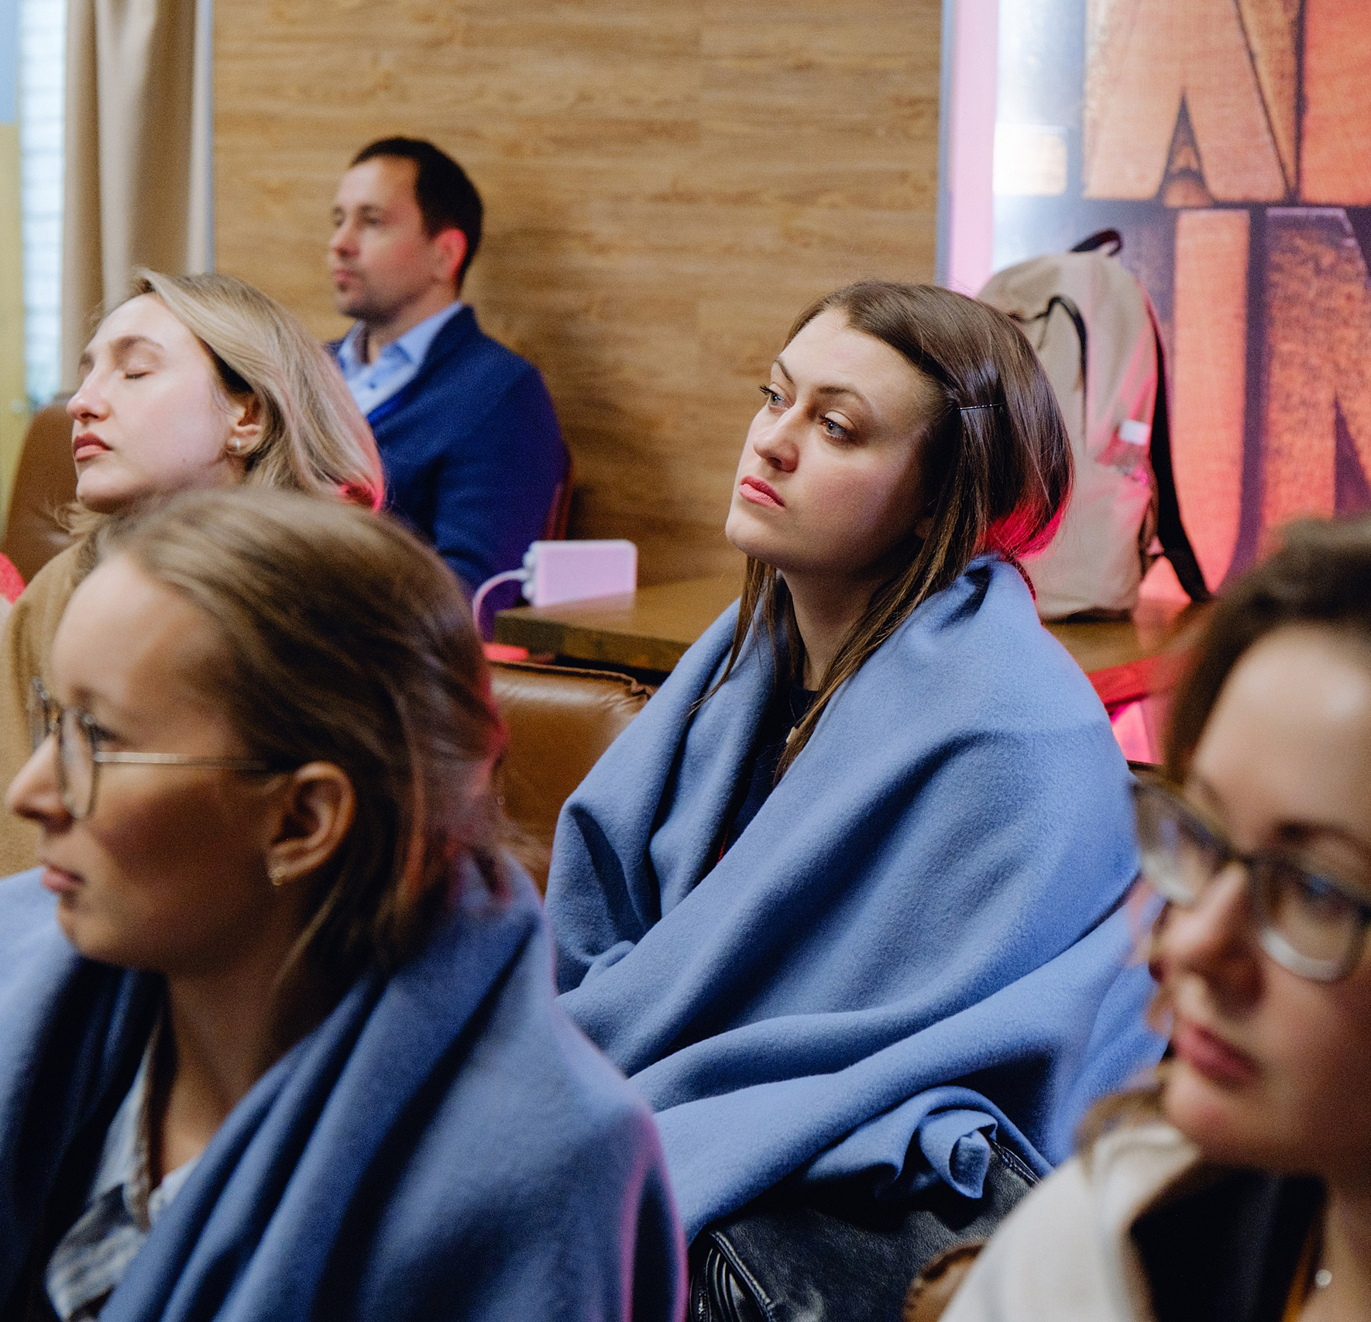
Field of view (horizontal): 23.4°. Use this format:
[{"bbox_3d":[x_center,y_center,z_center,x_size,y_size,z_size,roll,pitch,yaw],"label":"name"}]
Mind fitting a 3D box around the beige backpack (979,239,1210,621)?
[{"bbox_3d":[0.515,-0.309,4.334,0.180,0.475,0.280,-6,12,-32],"label":"beige backpack"}]

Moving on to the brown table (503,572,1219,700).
[{"bbox_3d":[0.289,0.311,4.330,0.794,0.750,0.724,9,13,38],"label":"brown table"}]

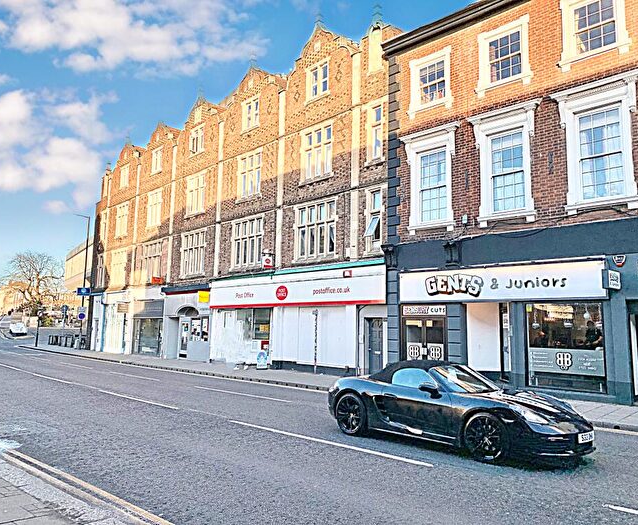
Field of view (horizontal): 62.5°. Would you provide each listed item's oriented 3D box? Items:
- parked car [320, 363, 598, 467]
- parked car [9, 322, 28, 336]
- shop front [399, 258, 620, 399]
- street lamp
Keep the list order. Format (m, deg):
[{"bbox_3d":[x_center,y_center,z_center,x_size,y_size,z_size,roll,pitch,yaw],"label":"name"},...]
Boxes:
[{"bbox_3d":[2.045,2.305,8.770,1.840,1.280,4.380,9,-11,-44],"label":"parked car"},{"bbox_3d":[-37.086,8.283,65.000,1.800,1.520,4.200,6,-9,-33],"label":"parked car"},{"bbox_3d":[5.423,1.994,16.098,6.900,3.810,0.700,-6,-11,43],"label":"shop front"},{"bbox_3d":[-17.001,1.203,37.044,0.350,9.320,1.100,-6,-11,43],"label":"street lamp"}]

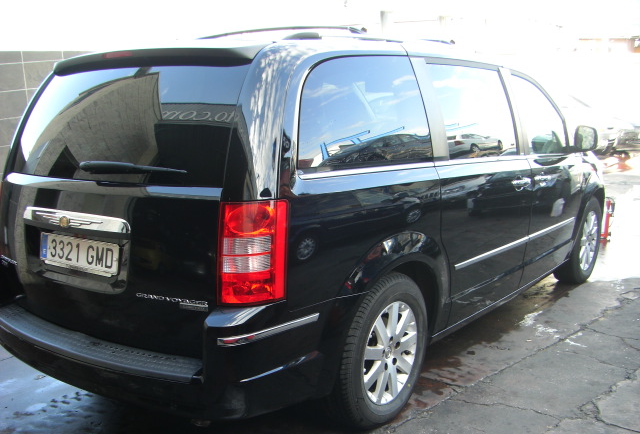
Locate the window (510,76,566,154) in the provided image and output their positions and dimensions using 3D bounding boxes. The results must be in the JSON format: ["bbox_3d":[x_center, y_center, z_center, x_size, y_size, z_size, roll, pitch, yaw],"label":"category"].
[{"bbox_3d":[1.414,-0.665,4.510,0.050,0.500,0.800,-13,0,38],"label":"window"}]

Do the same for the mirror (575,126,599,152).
[{"bbox_3d":[1.805,-0.535,4.774,0.180,0.180,0.120,6,11,36],"label":"mirror"}]

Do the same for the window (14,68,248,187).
[{"bbox_3d":[-0.868,-0.396,2.906,1.360,0.495,0.140,6,-17,36],"label":"window"}]

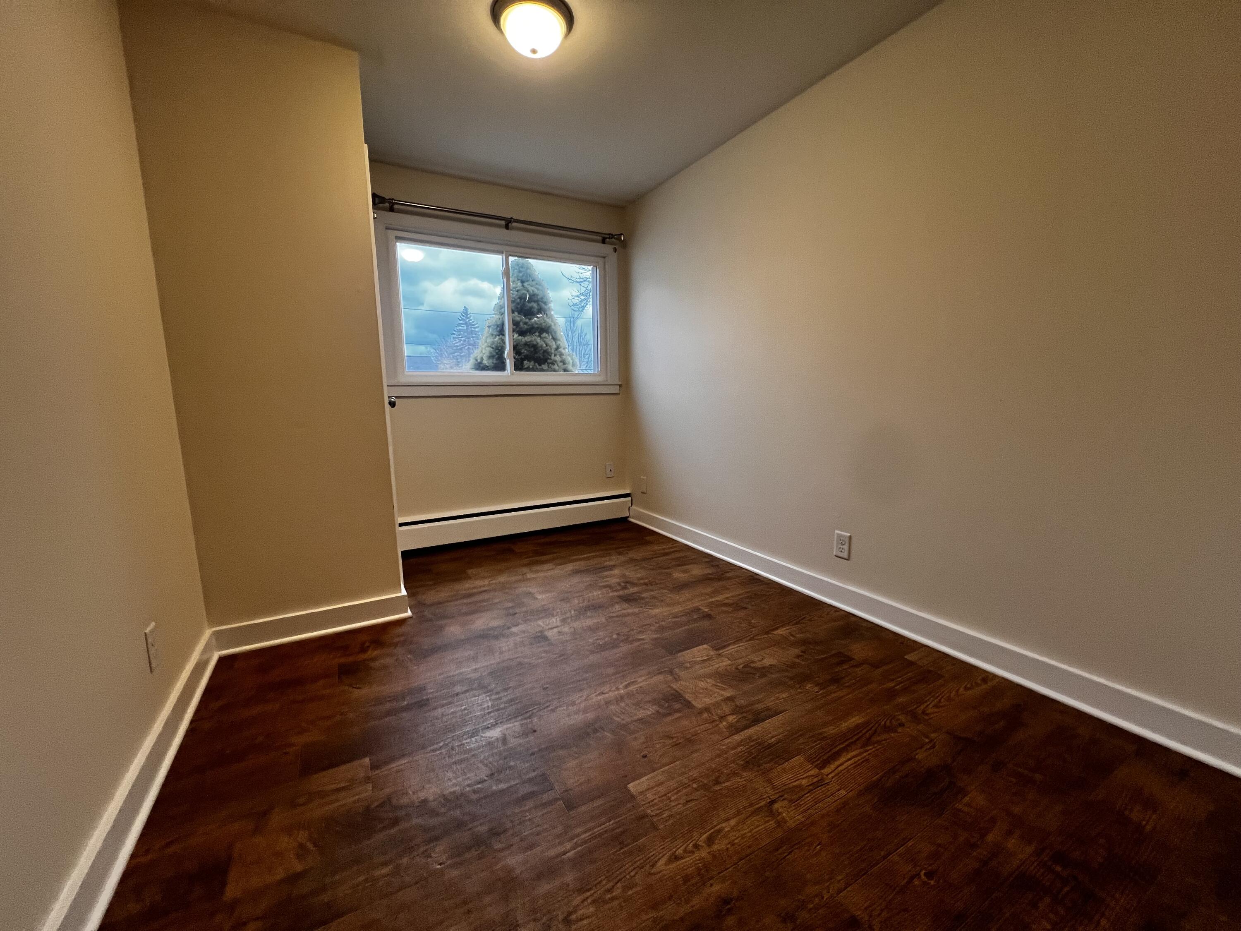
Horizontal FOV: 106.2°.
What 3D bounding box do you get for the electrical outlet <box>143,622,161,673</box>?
[{"bbox_3d":[-1.375,0.534,1.377,0.008,0.121,0.076,-6,10,-31],"label":"electrical outlet"}]

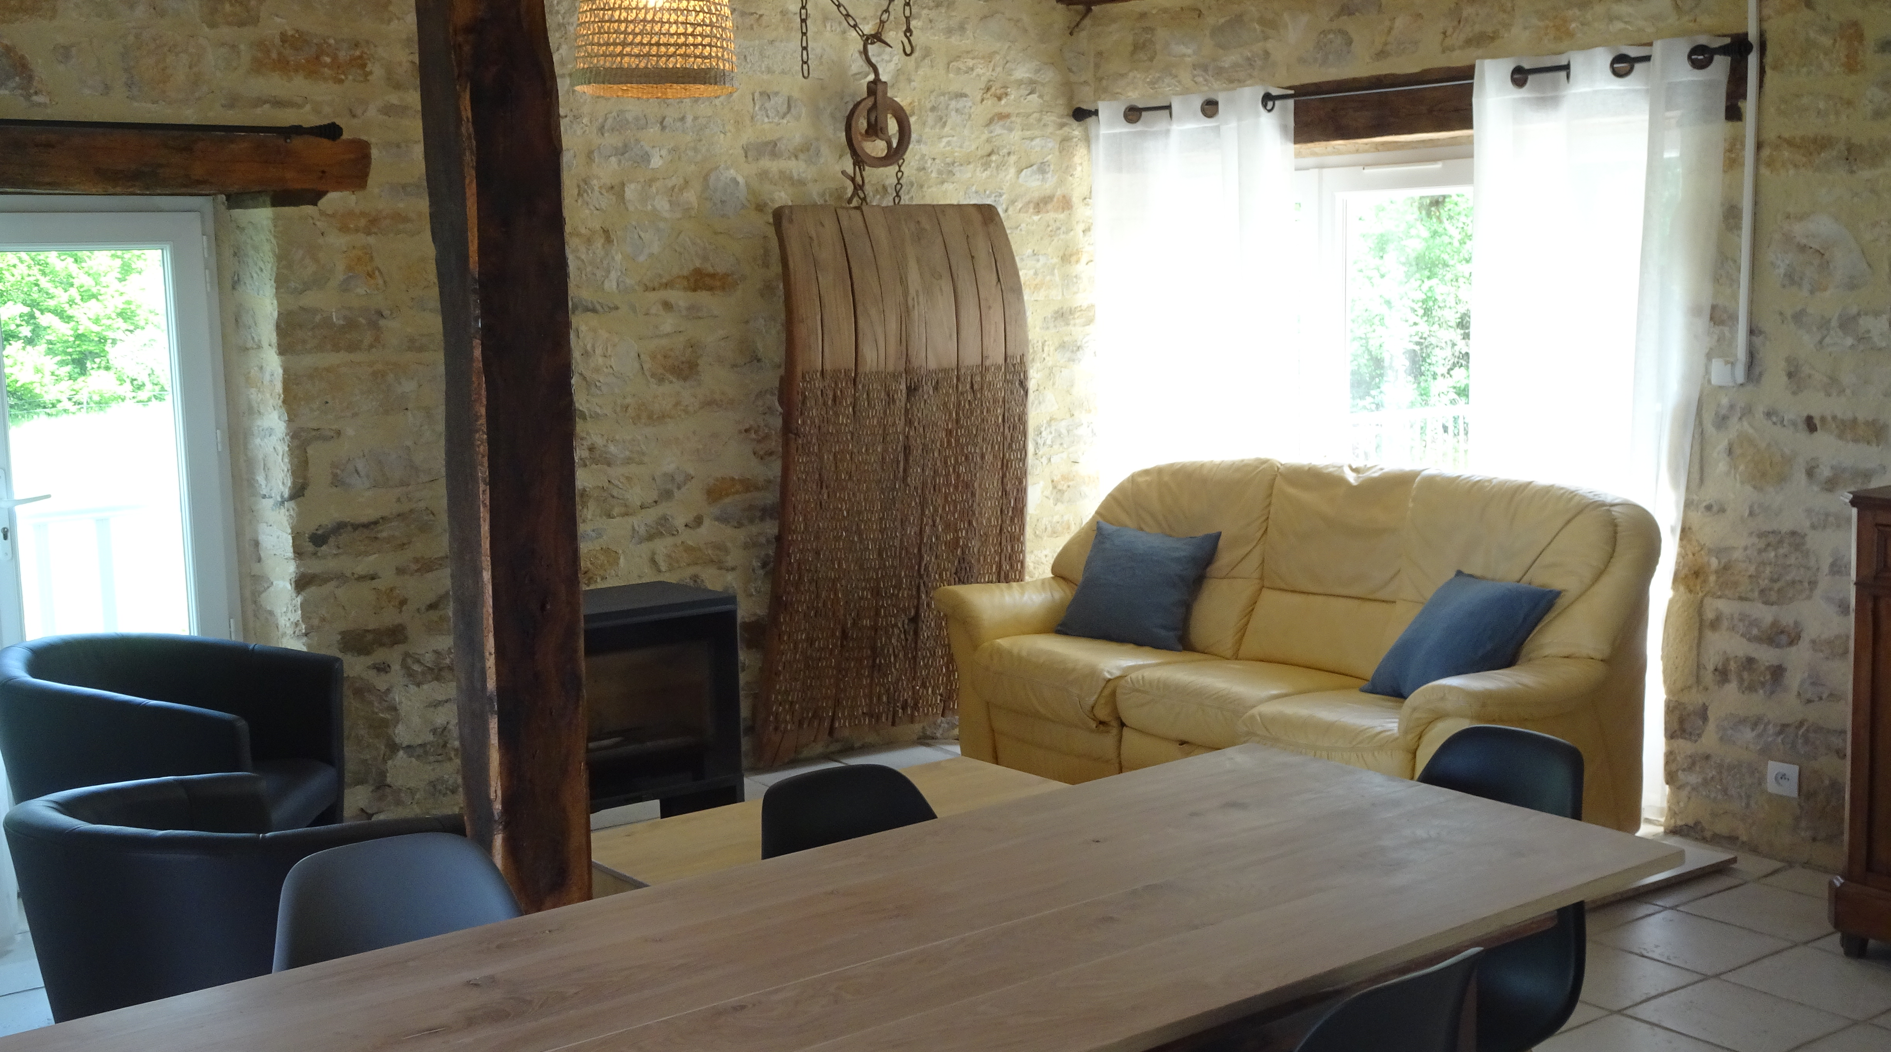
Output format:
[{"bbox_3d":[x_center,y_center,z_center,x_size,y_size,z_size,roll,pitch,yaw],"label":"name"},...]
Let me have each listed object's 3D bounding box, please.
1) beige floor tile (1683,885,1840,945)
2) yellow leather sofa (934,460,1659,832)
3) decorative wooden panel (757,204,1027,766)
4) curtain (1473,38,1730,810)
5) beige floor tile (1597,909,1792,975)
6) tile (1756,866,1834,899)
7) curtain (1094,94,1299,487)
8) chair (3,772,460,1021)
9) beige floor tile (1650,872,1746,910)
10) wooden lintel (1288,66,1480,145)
[{"bbox_3d":[1.973,0.926,4.692,0.330,0.010,0.330,-6,8,-35],"label":"beige floor tile"},{"bbox_3d":[0.955,0.344,5.624,0.939,0.970,1.912,-7,9,-42],"label":"yellow leather sofa"},{"bbox_3d":[-0.152,-0.137,6.396,0.930,1.770,0.200,-5,7,-28],"label":"decorative wooden panel"},{"bbox_3d":[1.753,-0.227,5.336,0.691,2.052,0.140,5,9,42],"label":"curtain"},{"bbox_3d":[1.703,0.955,4.499,0.330,0.010,0.330,-6,8,-35],"label":"beige floor tile"},{"bbox_3d":[2.212,0.903,4.864,0.240,0.010,0.330,-6,8,-35],"label":"tile"},{"bbox_3d":[0.794,-0.315,6.322,0.120,2.100,0.833,-7,9,-42],"label":"curtain"},{"bbox_3d":[-1.206,0.776,3.428,0.710,0.730,0.690,3,8,29],"label":"chair"},{"bbox_3d":[1.779,0.898,4.961,0.330,0.010,0.330,-6,8,-35],"label":"beige floor tile"},{"bbox_3d":[1.362,-1.233,5.848,0.200,0.190,2.254,-7,9,-42],"label":"wooden lintel"}]

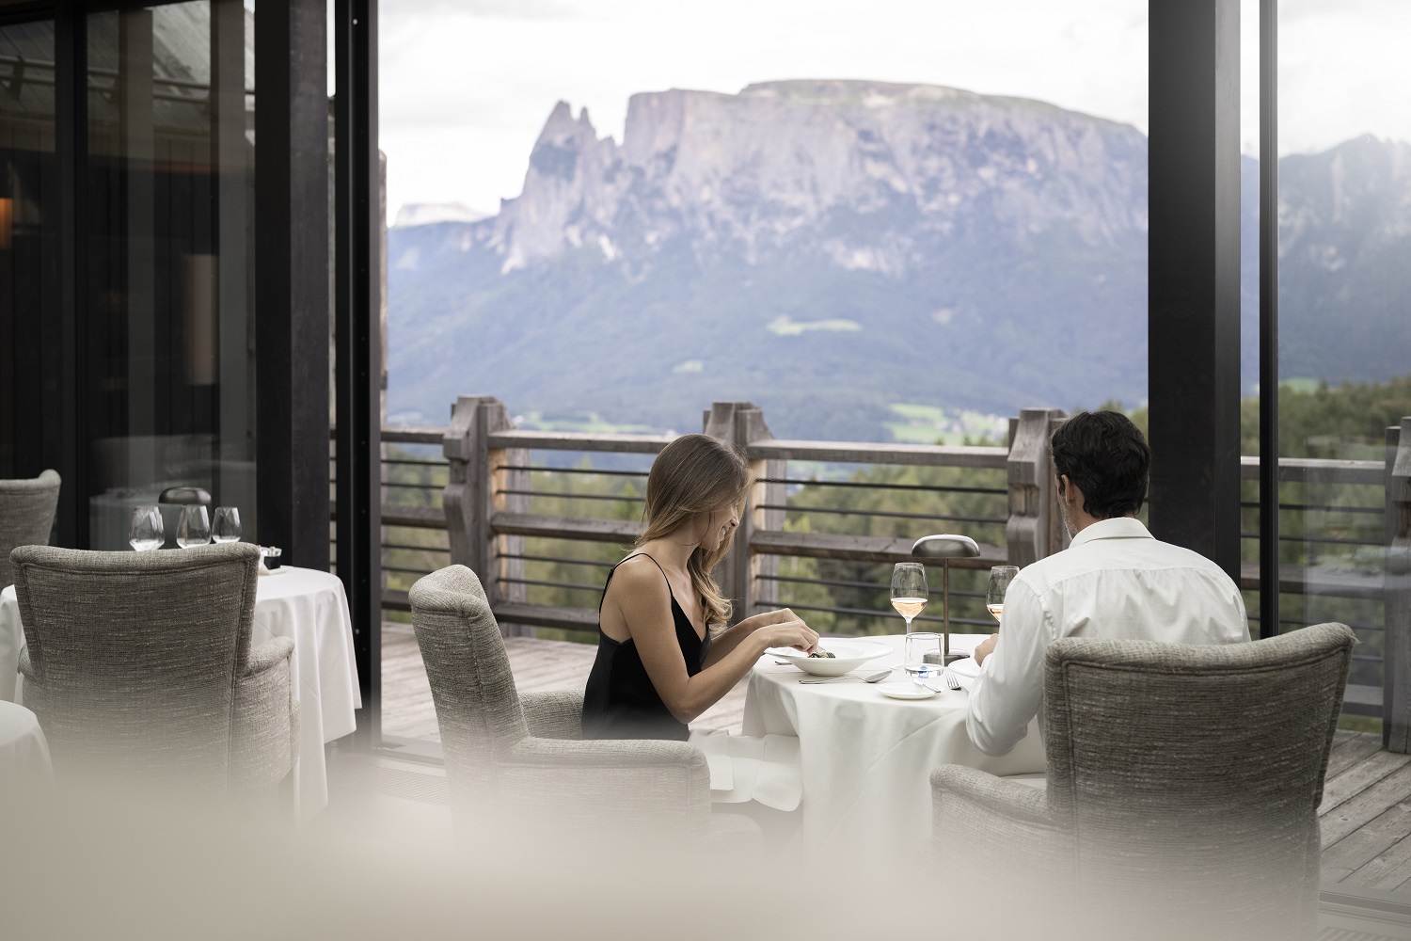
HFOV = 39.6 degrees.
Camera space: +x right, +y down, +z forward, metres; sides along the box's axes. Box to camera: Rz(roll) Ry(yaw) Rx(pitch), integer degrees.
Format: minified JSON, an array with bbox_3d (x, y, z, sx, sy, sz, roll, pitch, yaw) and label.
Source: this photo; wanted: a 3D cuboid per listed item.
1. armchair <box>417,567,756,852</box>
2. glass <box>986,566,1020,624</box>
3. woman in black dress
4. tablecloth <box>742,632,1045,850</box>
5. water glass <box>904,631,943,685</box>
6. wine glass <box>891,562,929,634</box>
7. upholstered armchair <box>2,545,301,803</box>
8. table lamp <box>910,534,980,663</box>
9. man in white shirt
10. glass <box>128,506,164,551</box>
[{"bbox_3d":[-0.250,0.714,4.186,0.710,0.950,0.650,0,4,3],"label":"armchair"},{"bbox_3d":[0.649,0.323,4.244,0.082,0.224,0.082,0,4,0],"label":"glass"},{"bbox_3d":[0.000,0.559,4.186,0.600,1.260,0.460,1,4,9],"label":"woman in black dress"},{"bbox_3d":[0.599,0.716,4.307,1.060,0.590,1.060,0,4,0],"label":"tablecloth"},{"bbox_3d":[0.469,0.396,4.199,0.084,0.084,0.084,0,4,0],"label":"water glass"},{"bbox_3d":[0.448,0.319,4.294,0.082,0.224,0.082,0,4,0],"label":"wine glass"},{"bbox_3d":[-1.415,0.651,5.134,0.650,0.950,0.700,0,4,-4],"label":"upholstered armchair"},{"bbox_3d":[0.538,0.284,4.366,0.153,0.285,0.153,0,4,0],"label":"table lamp"},{"bbox_3d":[0.710,0.549,3.805,0.560,1.330,0.780,-1,4,-17],"label":"man in white shirt"},{"bbox_3d":[-1.562,0.226,5.477,0.097,0.253,0.097,0,4,0],"label":"glass"}]

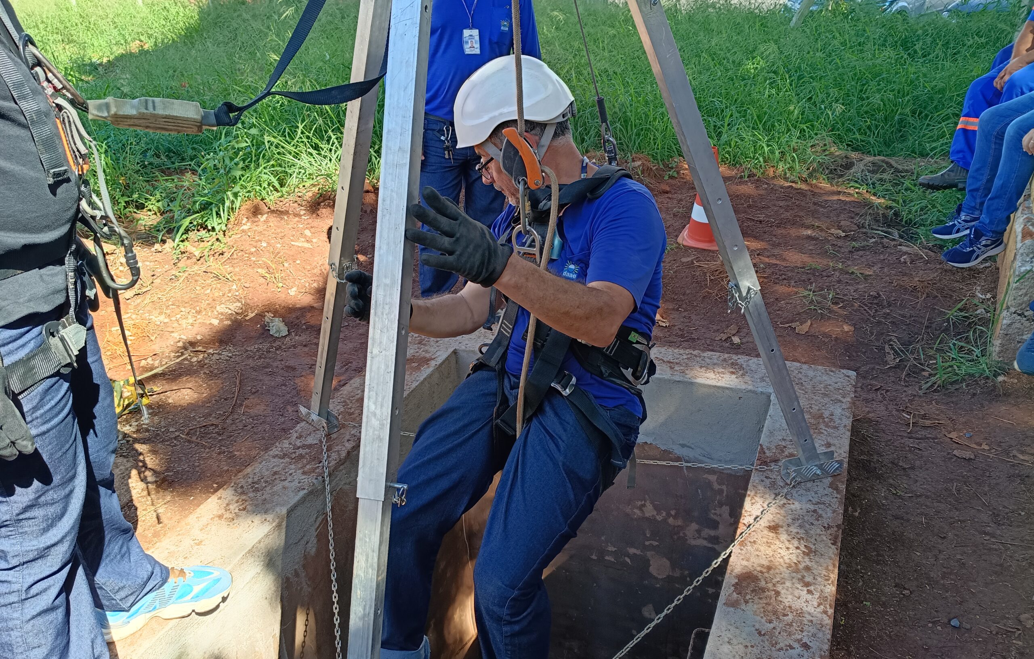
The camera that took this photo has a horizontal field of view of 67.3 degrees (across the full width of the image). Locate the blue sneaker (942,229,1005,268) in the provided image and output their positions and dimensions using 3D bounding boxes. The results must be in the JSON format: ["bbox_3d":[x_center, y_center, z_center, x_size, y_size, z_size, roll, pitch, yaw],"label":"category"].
[{"bbox_3d":[2.106,-0.370,3.580,0.285,0.120,0.102,-13,26,-2],"label":"blue sneaker"}]

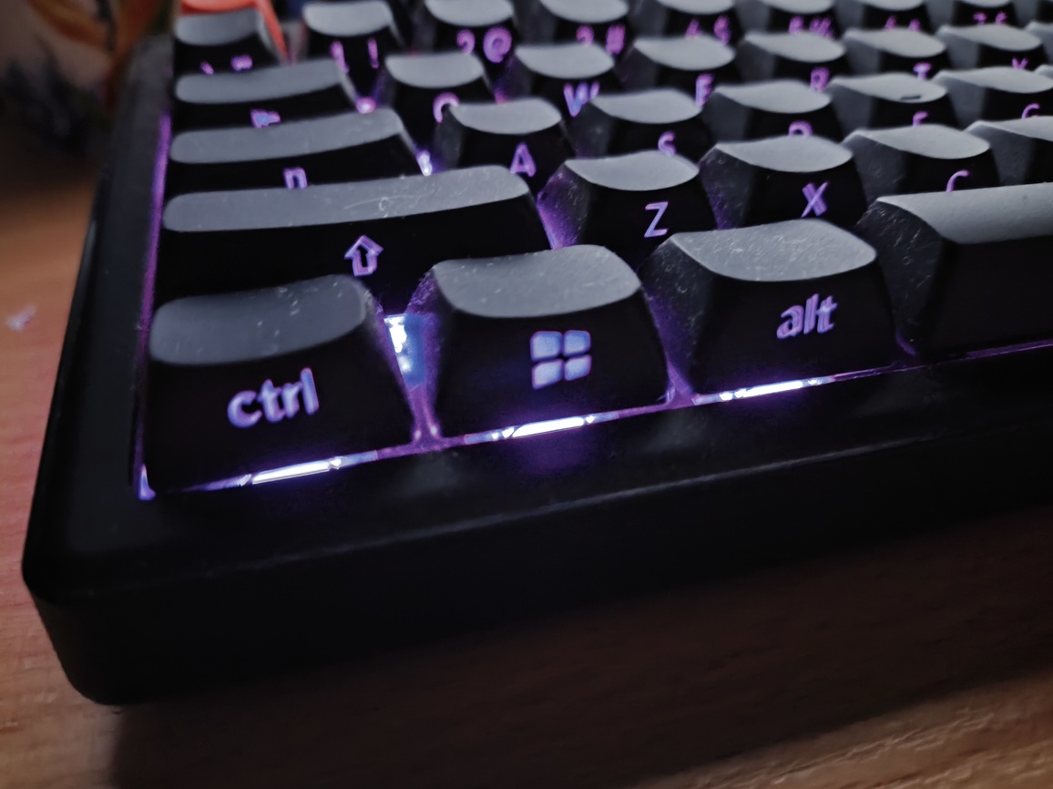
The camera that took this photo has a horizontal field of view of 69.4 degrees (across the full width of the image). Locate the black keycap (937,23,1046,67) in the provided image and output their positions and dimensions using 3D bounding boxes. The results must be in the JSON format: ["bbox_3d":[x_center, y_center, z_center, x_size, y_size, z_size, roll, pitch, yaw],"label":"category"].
[{"bbox_3d":[0.078,-0.058,0.133,0.018,0.010,0.018,-10,44,-14],"label":"black keycap"}]

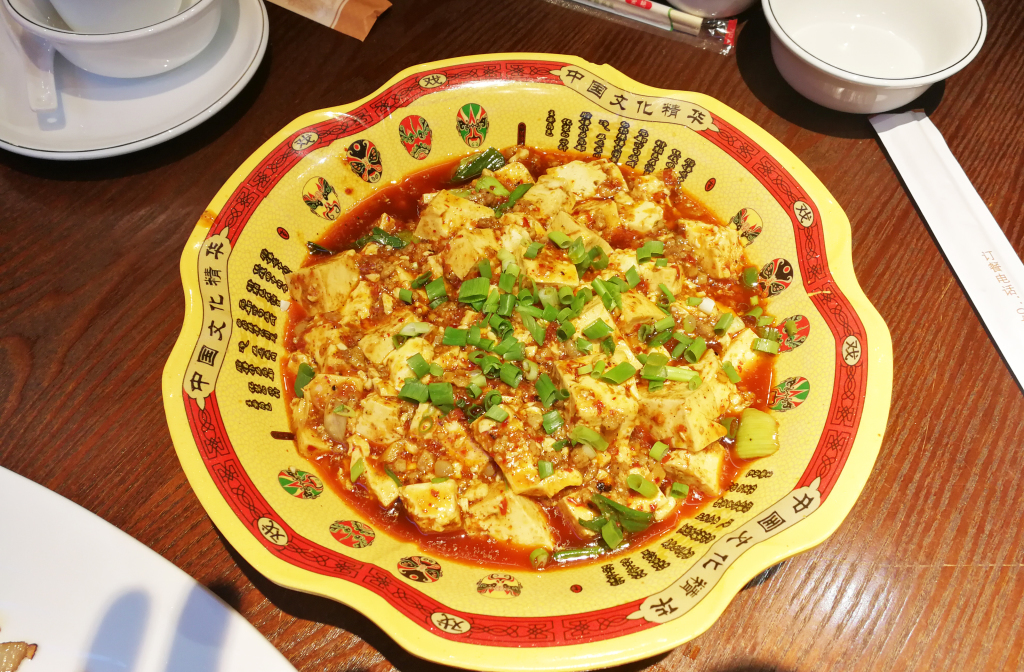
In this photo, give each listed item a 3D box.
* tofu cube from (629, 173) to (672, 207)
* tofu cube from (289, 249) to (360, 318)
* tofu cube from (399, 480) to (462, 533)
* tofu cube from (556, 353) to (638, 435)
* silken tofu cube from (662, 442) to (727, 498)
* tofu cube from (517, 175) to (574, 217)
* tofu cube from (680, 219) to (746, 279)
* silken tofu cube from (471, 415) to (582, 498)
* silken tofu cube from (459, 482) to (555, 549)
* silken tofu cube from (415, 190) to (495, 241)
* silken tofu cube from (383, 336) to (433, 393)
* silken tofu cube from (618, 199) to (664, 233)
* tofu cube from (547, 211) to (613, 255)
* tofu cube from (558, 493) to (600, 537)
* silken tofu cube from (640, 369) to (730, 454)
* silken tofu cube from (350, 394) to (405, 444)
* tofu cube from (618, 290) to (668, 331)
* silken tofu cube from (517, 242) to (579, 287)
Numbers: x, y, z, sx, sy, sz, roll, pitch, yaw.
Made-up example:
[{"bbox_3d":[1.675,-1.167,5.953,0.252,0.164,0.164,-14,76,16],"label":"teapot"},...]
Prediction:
[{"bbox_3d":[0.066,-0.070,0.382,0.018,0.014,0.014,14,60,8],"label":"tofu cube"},{"bbox_3d":[-0.077,-0.023,0.335,0.018,0.019,0.022,12,30,33],"label":"tofu cube"},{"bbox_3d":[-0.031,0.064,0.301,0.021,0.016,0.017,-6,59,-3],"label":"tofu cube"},{"bbox_3d":[0.033,0.025,0.317,0.025,0.020,0.024,-16,60,-9],"label":"tofu cube"},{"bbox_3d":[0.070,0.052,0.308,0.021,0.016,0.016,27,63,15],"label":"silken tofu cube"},{"bbox_3d":[0.015,-0.057,0.351,0.016,0.016,0.017,25,72,23],"label":"tofu cube"},{"bbox_3d":[0.088,-0.037,0.343,0.020,0.018,0.020,-10,25,-13],"label":"tofu cube"},{"bbox_3d":[0.005,0.042,0.291,0.025,0.015,0.026,-21,73,-14],"label":"silken tofu cube"},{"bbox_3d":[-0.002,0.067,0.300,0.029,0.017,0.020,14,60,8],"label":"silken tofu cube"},{"bbox_3d":[-0.026,-0.054,0.367,0.027,0.018,0.019,27,63,15],"label":"silken tofu cube"},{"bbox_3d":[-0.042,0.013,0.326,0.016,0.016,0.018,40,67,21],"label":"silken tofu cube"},{"bbox_3d":[0.057,-0.053,0.354,0.018,0.014,0.014,0,64,0],"label":"silken tofu cube"},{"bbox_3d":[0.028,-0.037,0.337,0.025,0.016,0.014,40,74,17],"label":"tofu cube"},{"bbox_3d":[0.027,0.063,0.287,0.013,0.015,0.014,-26,70,-19],"label":"tofu cube"},{"bbox_3d":[0.064,0.028,0.299,0.019,0.022,0.020,-4,23,45],"label":"silken tofu cube"},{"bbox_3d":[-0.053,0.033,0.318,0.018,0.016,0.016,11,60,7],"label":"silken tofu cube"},{"bbox_3d":[0.051,-0.006,0.317,0.015,0.015,0.017,-9,43,-3],"label":"tofu cube"},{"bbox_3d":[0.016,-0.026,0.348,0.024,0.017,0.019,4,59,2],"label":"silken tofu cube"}]

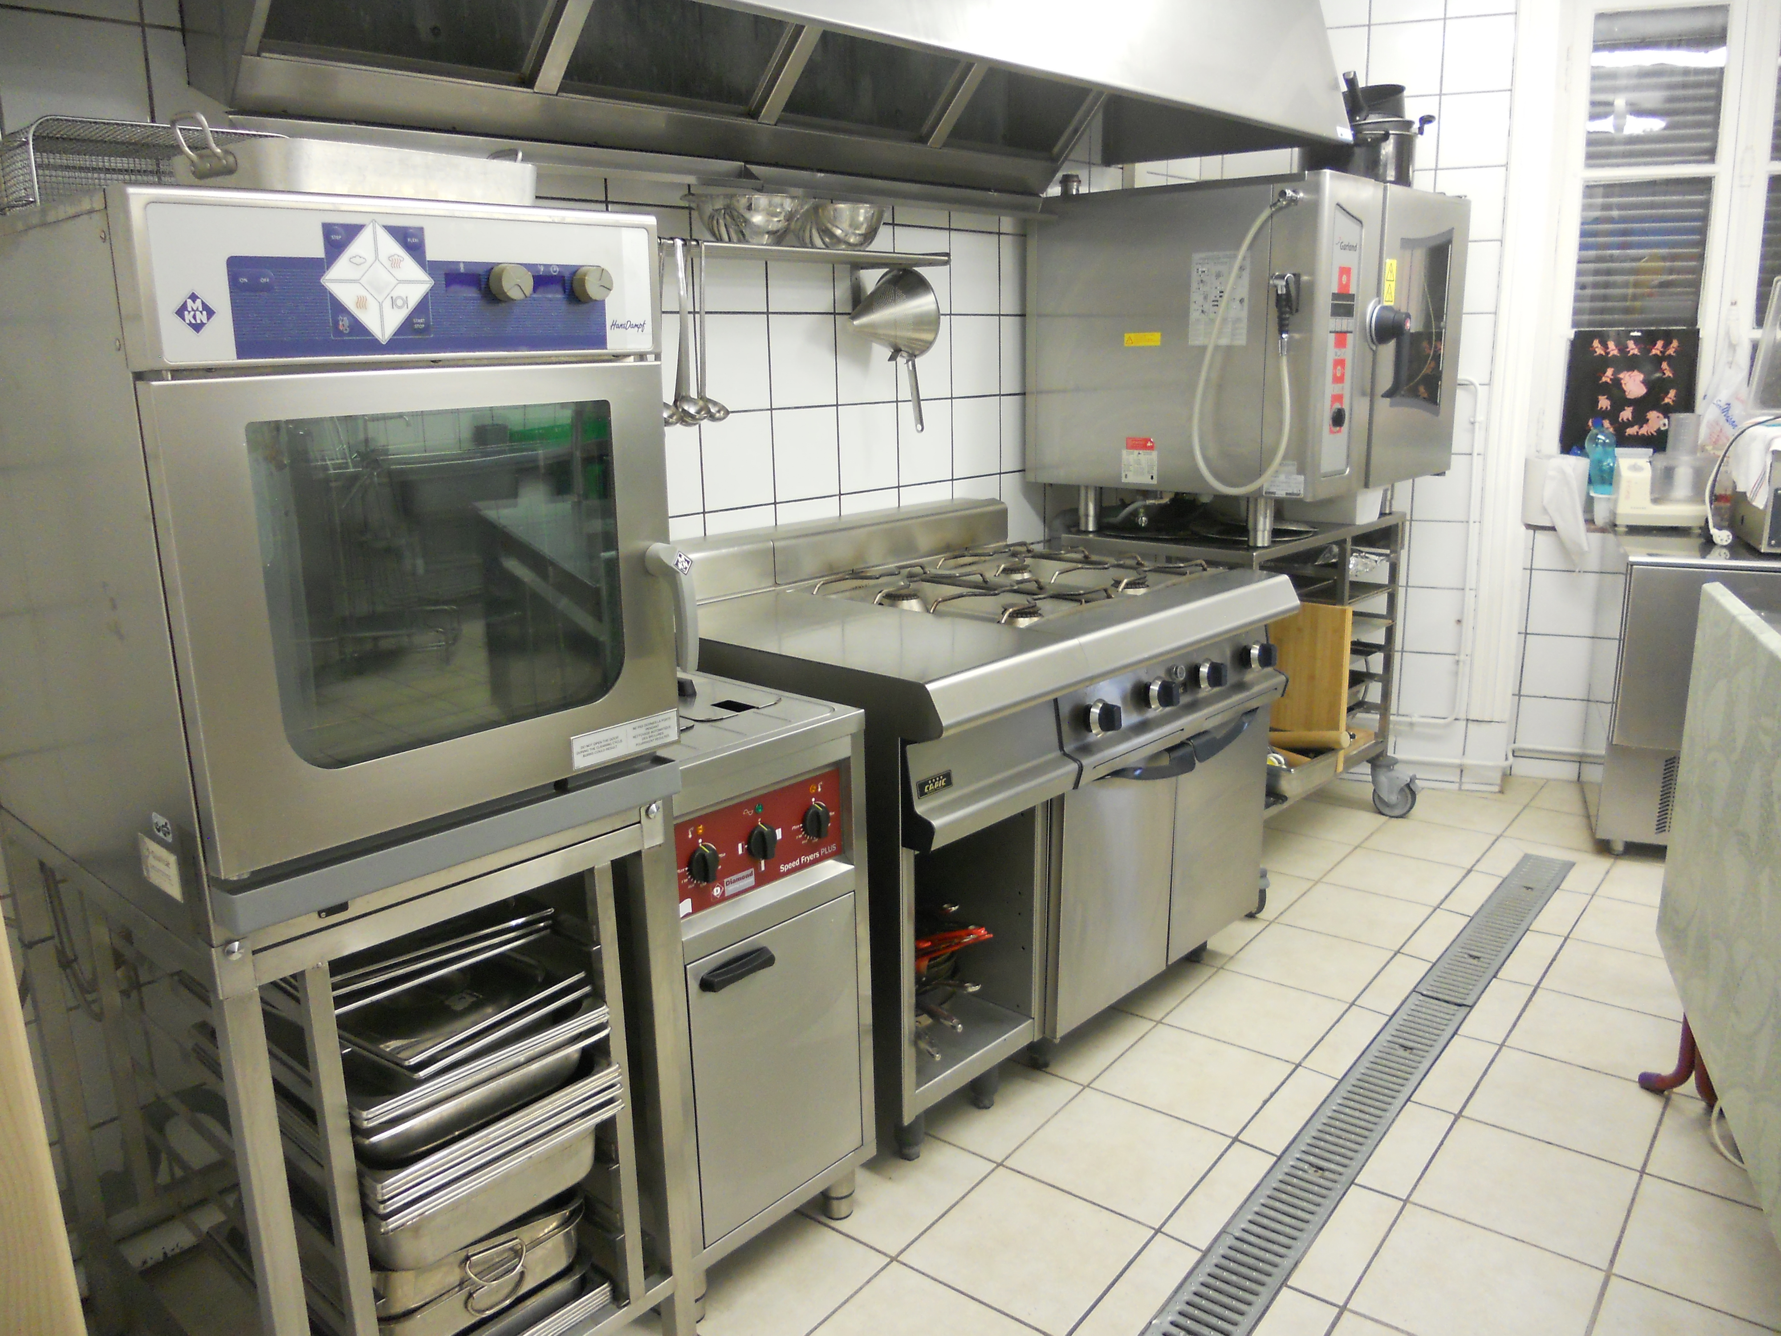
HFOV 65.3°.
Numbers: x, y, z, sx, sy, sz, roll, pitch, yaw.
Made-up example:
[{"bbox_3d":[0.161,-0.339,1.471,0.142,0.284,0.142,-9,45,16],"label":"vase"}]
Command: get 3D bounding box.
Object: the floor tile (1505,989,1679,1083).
[{"bbox_3d":[1.439,0.753,2.786,0.302,0.010,0.302,10,17,36],"label":"floor tile"}]

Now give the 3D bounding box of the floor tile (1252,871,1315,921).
[{"bbox_3d":[0.891,0.565,3.548,0.297,0.010,0.303,10,17,35],"label":"floor tile"}]

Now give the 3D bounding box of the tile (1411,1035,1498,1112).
[{"bbox_3d":[1.107,0.794,2.711,0.083,0.010,0.305,9,17,36],"label":"tile"}]

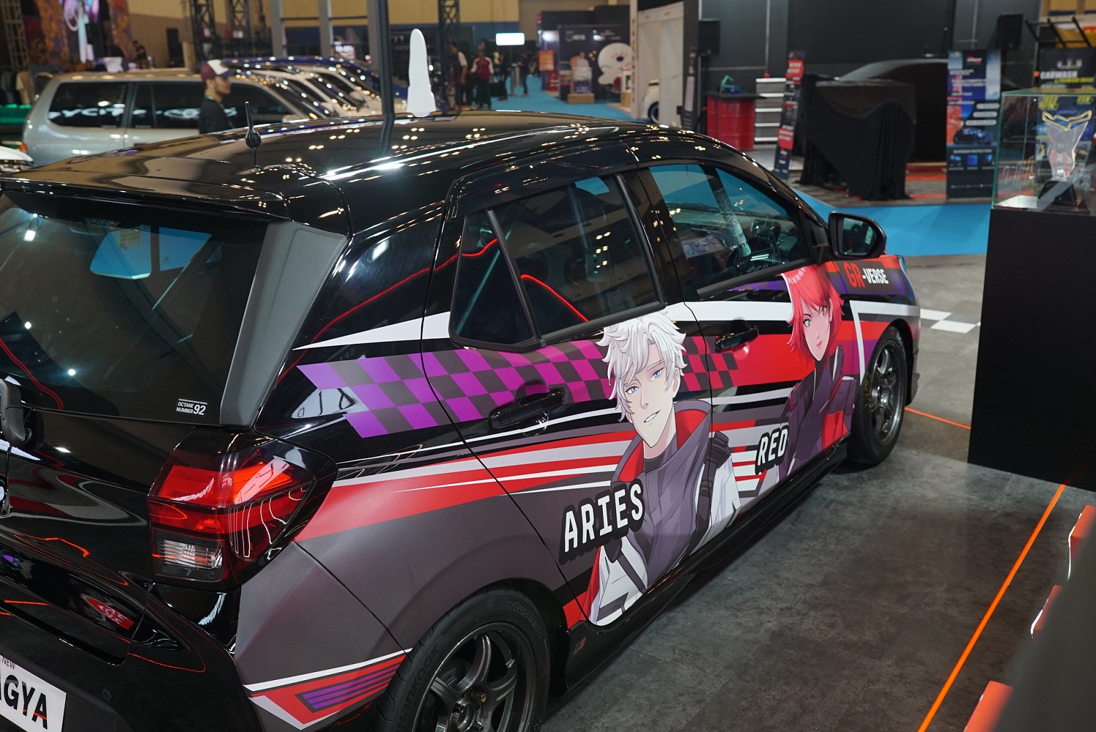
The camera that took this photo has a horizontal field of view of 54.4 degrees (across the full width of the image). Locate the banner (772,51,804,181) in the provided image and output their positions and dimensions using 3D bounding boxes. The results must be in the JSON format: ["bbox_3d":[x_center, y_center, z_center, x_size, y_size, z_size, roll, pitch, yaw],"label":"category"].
[{"bbox_3d":[2.974,-3.111,13.211,0.120,1.580,0.580,1,16,-8],"label":"banner"}]

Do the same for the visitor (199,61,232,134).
[{"bbox_3d":[-2.414,-1.443,8.033,0.290,1.650,0.460,-4,17,-8],"label":"visitor"}]

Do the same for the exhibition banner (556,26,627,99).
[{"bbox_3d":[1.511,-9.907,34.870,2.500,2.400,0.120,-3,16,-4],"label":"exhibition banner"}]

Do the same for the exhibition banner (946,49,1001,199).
[{"bbox_3d":[4.520,-2.558,11.309,0.540,1.560,0.120,0,17,12],"label":"exhibition banner"}]

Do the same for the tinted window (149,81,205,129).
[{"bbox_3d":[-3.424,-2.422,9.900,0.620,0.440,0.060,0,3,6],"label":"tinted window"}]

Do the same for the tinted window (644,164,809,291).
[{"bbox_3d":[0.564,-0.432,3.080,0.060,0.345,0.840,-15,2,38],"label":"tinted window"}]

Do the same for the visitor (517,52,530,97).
[{"bbox_3d":[-0.916,-11.027,40.251,0.320,1.650,0.450,-2,16,0],"label":"visitor"}]

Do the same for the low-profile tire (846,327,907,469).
[{"bbox_3d":[1.241,0.093,4.211,0.200,0.580,0.580,10,20,34],"label":"low-profile tire"}]

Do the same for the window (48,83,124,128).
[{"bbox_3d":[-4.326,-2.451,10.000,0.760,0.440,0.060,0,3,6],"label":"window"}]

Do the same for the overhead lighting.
[{"bbox_3d":[-1.328,-11.649,38.000,1.040,0.470,0.120,-3,16,-4],"label":"overhead lighting"}]

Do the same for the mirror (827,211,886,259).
[{"bbox_3d":[0.953,-0.413,3.343,0.190,0.150,0.115,10,20,34],"label":"mirror"}]

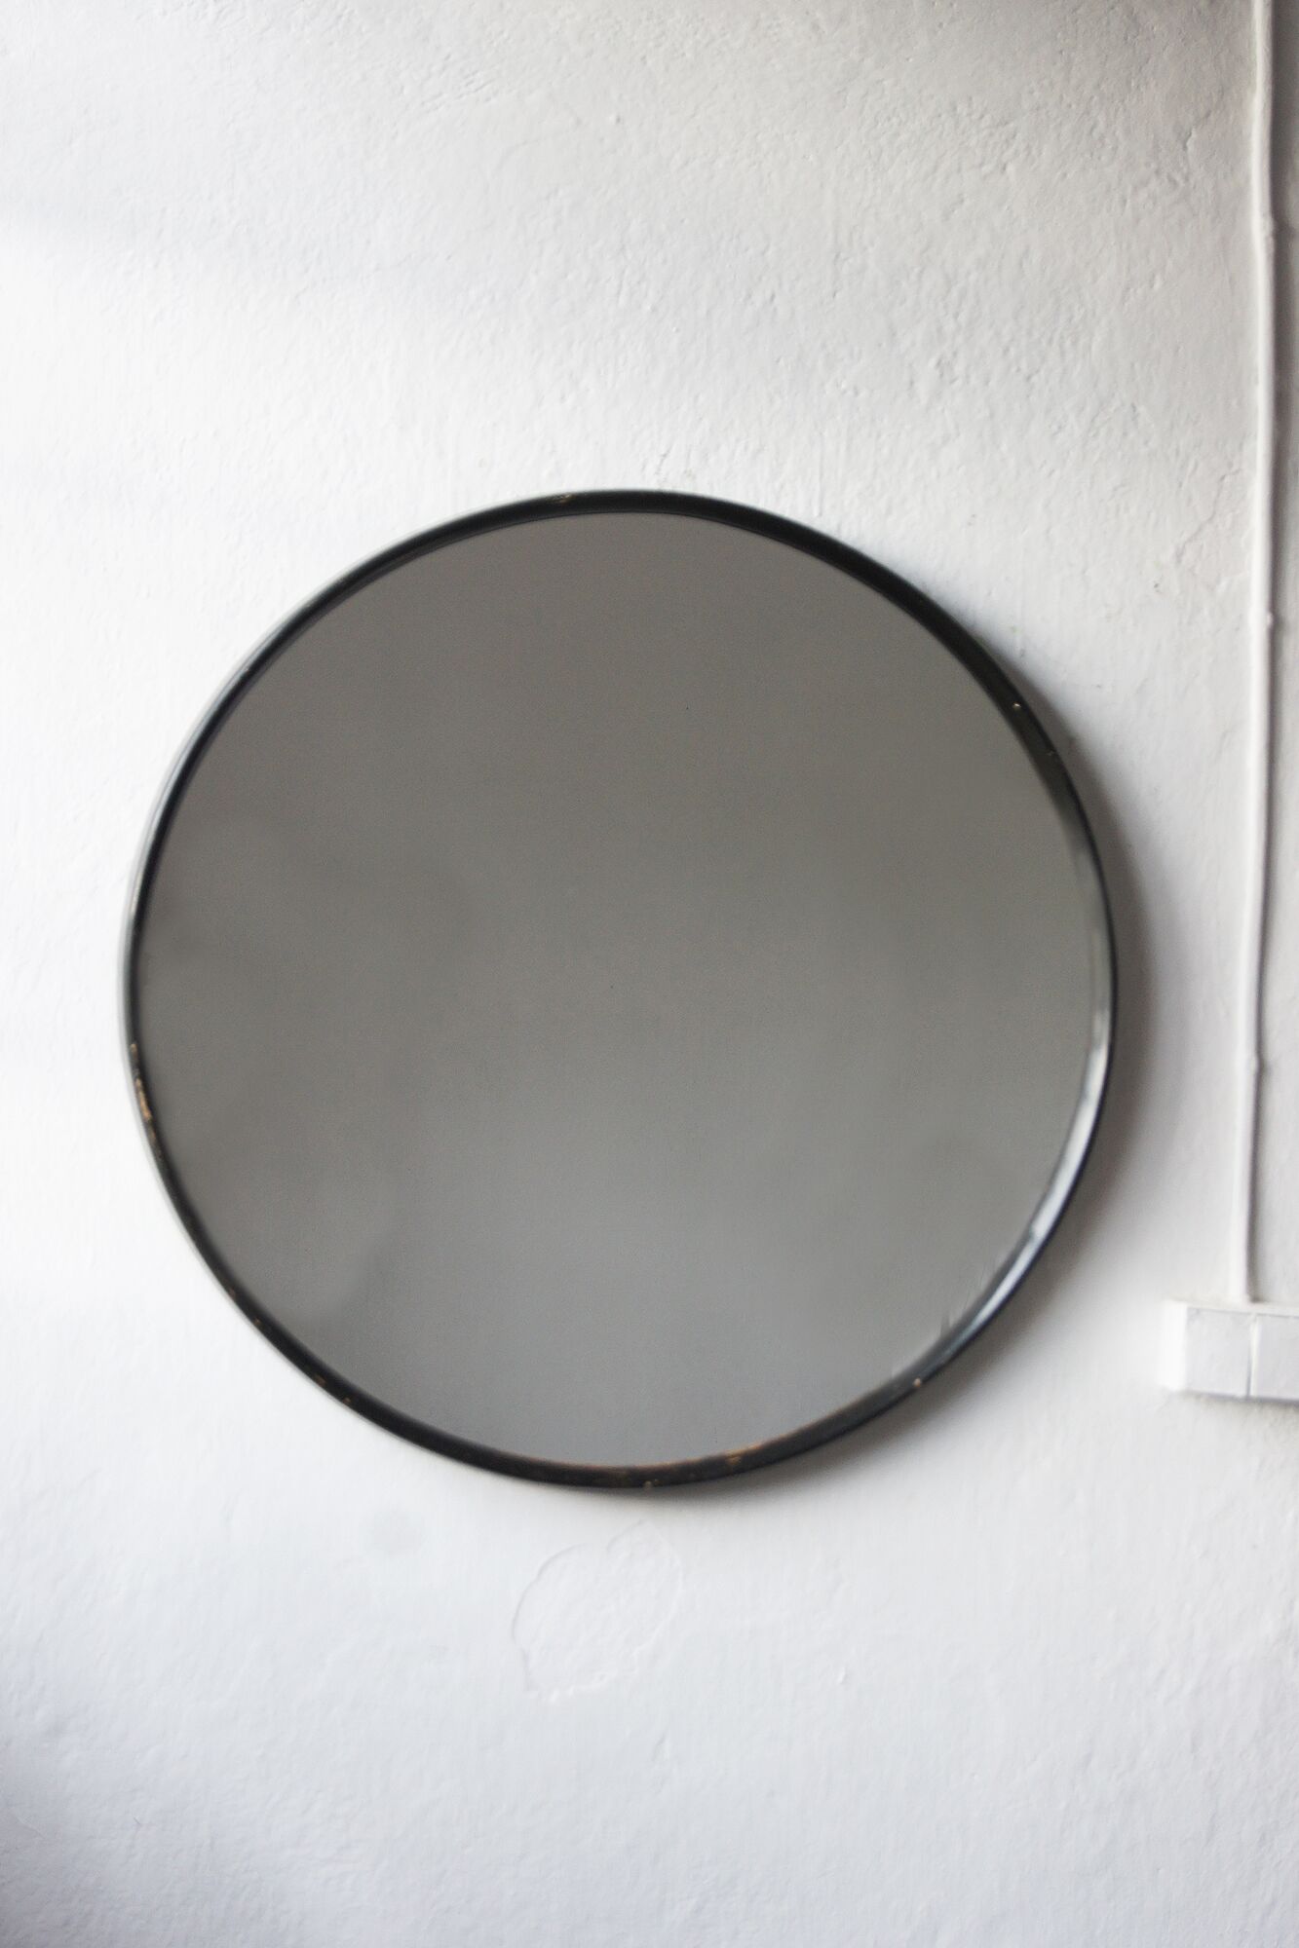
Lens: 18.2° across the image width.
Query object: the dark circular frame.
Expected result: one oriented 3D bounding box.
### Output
[{"bbox_3d":[-0.018,0.010,2.524,0.620,0.620,0.040,1,0,-9],"label":"dark circular frame"}]

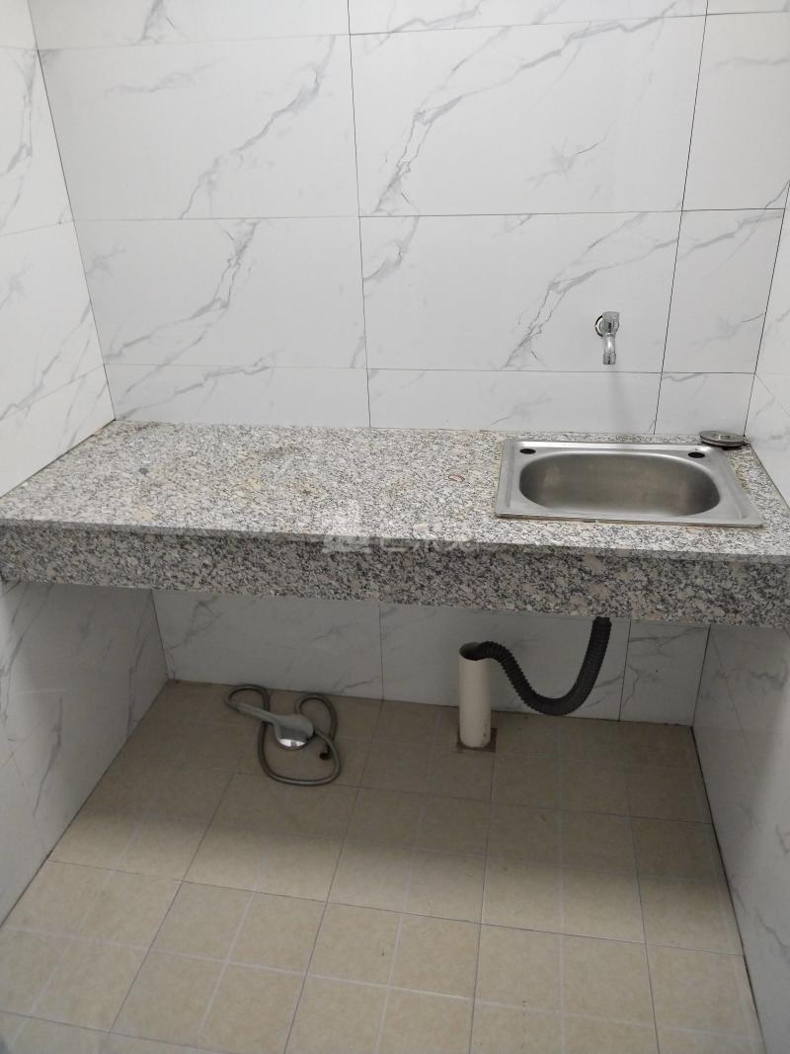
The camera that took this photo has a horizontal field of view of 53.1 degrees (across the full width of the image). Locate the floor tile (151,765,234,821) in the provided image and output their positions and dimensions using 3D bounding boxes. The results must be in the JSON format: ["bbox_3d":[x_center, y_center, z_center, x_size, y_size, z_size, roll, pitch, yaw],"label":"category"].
[{"bbox_3d":[-0.463,0.616,1.812,0.149,0.010,0.149,3,28,10],"label":"floor tile"}]

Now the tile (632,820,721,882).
[{"bbox_3d":[0.571,0.670,1.635,0.149,0.010,0.149,3,28,10],"label":"tile"}]

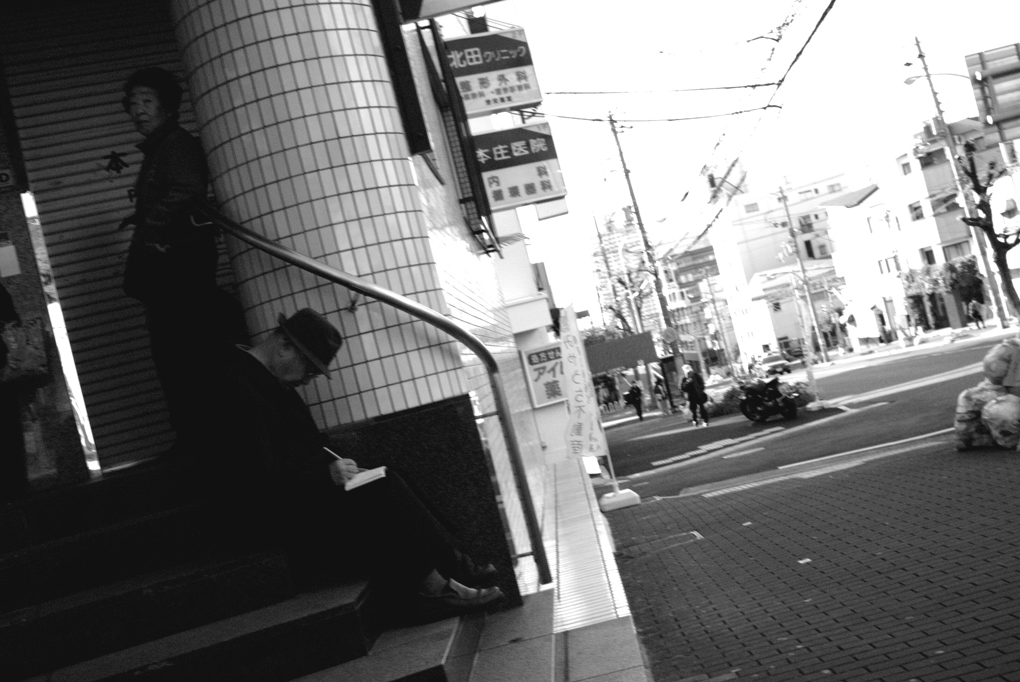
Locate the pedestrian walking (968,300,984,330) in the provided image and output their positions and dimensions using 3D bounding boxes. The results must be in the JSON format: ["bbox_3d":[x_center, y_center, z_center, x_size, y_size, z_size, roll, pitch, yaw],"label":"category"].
[{"bbox_3d":[23.809,-1.353,59.500,0.500,1.620,0.400,-16,-4,25],"label":"pedestrian walking"}]

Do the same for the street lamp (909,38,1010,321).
[{"bbox_3d":[20.914,-7.342,54.000,0.500,13.900,0.500,-14,-4,1],"label":"street lamp"}]

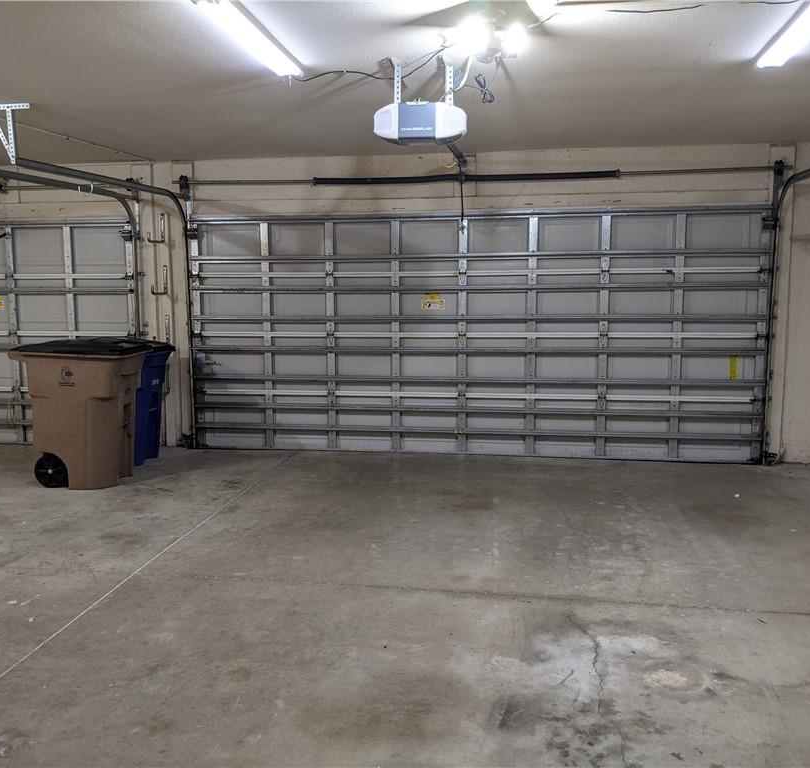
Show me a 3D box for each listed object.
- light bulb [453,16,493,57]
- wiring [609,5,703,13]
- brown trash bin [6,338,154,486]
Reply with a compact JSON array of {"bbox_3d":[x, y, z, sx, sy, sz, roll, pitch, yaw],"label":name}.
[{"bbox_3d":[0.274,-1.389,3.192,0.170,0.160,0.170,1,7,8],"label":"light bulb"},{"bbox_3d":[0.957,-1.429,3.039,0.380,0.030,0.040,1,7,8],"label":"wiring"},{"bbox_3d":[-2.411,0.211,6.134,0.890,1.080,0.690,0,7,1],"label":"brown trash bin"}]

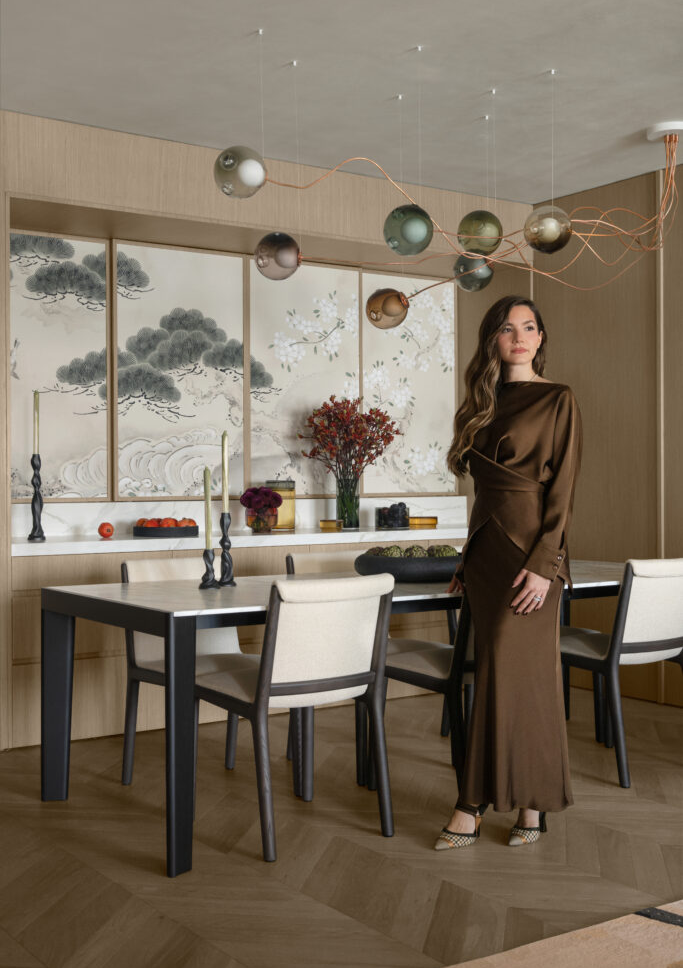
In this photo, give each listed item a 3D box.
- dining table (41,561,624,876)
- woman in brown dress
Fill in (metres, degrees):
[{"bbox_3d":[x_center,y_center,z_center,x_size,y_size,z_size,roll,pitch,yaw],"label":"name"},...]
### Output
[{"bbox_3d":[0.306,0.731,4.491,2.591,0.741,0.997,0,0,-35],"label":"dining table"},{"bbox_3d":[0.503,0.252,3.673,0.478,1.677,0.418,0,0,40],"label":"woman in brown dress"}]

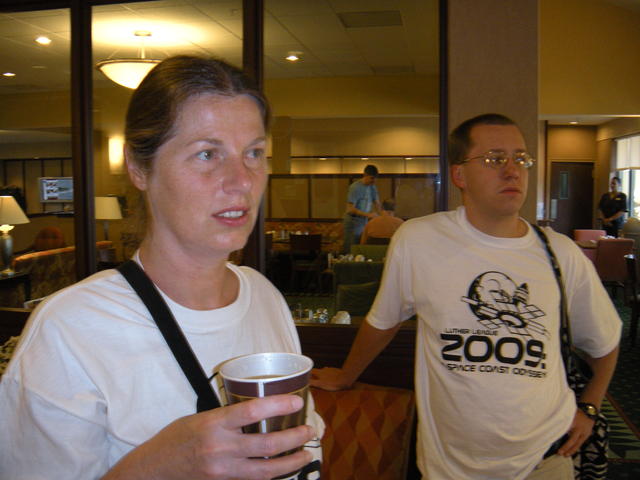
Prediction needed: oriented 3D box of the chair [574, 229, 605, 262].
[{"bbox_3d":[4.104,0.306,9.766,0.460,0.880,0.550,1,5,18],"label":"chair"}]

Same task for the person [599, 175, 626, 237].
[{"bbox_3d":[5.292,-0.273,11.715,0.480,1.726,0.320,4,6,38],"label":"person"}]

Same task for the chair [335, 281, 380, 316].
[{"bbox_3d":[0.411,0.754,4.144,0.480,0.880,0.560,-1,5,-15],"label":"chair"}]

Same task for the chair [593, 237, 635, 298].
[{"bbox_3d":[3.780,0.423,8.297,0.460,0.880,0.550,2,5,22],"label":"chair"}]

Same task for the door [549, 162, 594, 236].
[{"bbox_3d":[5.700,-0.688,14.692,0.940,2.080,0.070,1,5,9],"label":"door"}]

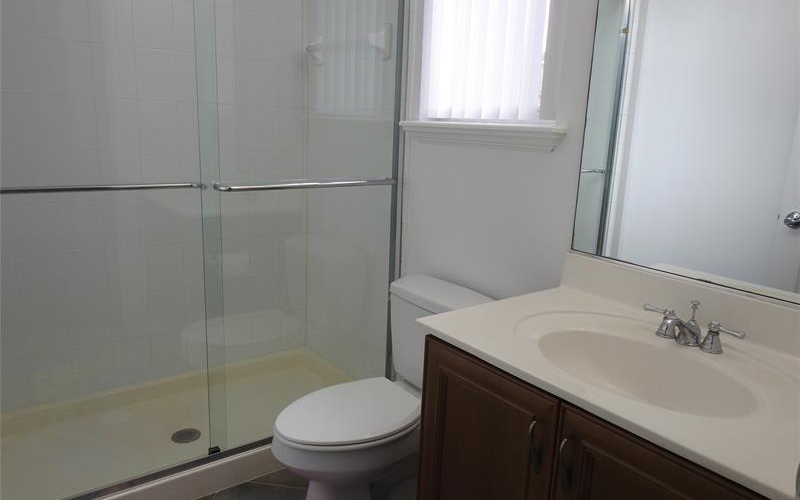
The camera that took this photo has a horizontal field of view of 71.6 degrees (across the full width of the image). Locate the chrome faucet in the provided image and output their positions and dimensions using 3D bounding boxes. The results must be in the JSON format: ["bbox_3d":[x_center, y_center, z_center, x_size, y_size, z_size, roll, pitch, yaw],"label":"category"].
[{"bbox_3d":[0.610,0.163,1.207,0.145,0.096,0.227,-7,15,-36],"label":"chrome faucet"}]

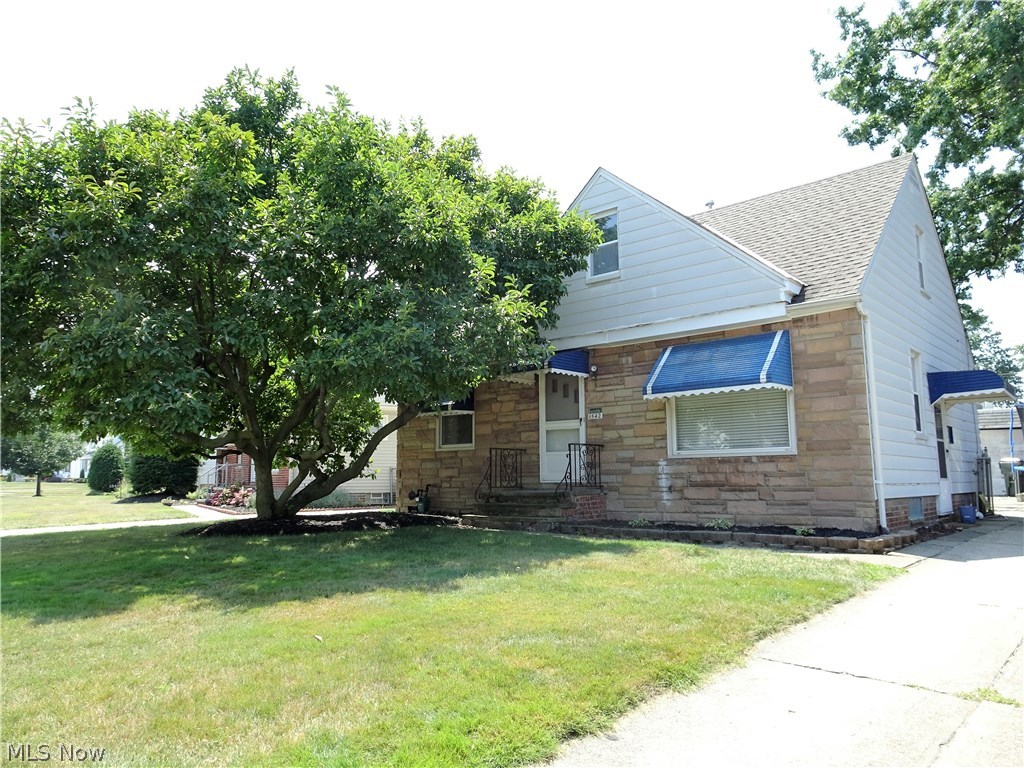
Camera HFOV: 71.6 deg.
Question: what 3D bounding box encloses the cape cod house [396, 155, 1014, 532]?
[{"bbox_3d":[3.903,-0.549,15.956,10.088,6.674,8.827,-7,-10,41],"label":"cape cod house"}]

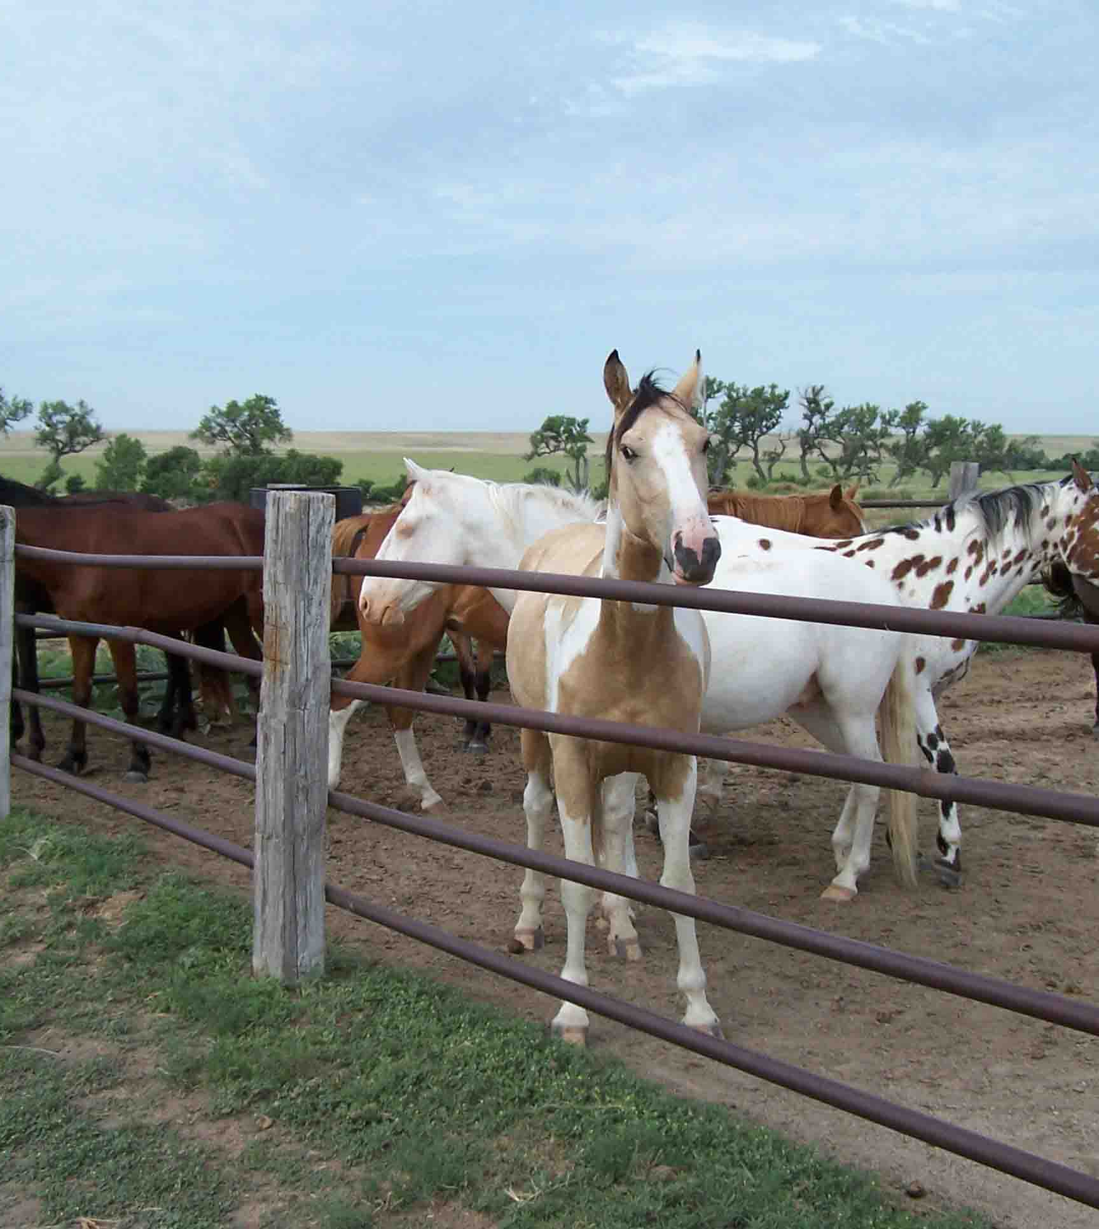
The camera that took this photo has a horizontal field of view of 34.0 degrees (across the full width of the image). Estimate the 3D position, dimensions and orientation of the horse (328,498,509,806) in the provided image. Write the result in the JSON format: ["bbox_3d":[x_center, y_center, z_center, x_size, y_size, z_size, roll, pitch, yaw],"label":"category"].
[{"bbox_3d":[0.199,0.161,9.016,2.400,1.550,0.580,0,6,-5],"label":"horse"}]

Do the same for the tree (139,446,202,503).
[{"bbox_3d":[-13.027,-4.801,61.902,2.150,1.977,2.000,1,6,0],"label":"tree"}]

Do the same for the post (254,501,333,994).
[{"bbox_3d":[-0.854,0.418,6.018,0.190,1.652,0.230,-3,7,-37],"label":"post"}]

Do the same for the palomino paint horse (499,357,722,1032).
[{"bbox_3d":[0.211,0.229,5.566,0.580,1.980,1.750,-1,6,-12],"label":"palomino paint horse"}]

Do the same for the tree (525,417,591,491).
[{"bbox_3d":[0.425,-6.798,75.843,2.900,3.172,2.700,1,6,0],"label":"tree"}]

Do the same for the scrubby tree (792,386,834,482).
[{"bbox_3d":[12.961,-8.801,87.770,2.100,4.662,2.000,1,6,0],"label":"scrubby tree"}]

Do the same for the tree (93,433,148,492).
[{"bbox_3d":[-15.507,-5.401,64.889,1.950,2.256,1.850,1,6,0],"label":"tree"}]

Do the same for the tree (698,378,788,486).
[{"bbox_3d":[7.763,-7.302,72.000,3.766,4.304,3.390,0,6,0],"label":"tree"}]

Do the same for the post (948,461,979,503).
[{"bbox_3d":[3.417,-0.414,14.719,0.240,1.648,0.200,1,6,6],"label":"post"}]

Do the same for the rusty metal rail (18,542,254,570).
[{"bbox_3d":[-1.723,-0.236,7.213,0.058,0.075,2.506,-4,5,-35],"label":"rusty metal rail"}]

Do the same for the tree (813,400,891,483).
[{"bbox_3d":[12.429,-7.031,74.000,3.107,3.371,2.796,0,6,0],"label":"tree"}]

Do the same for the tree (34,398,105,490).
[{"bbox_3d":[-17.614,-6.247,66.000,2.583,3.335,2.325,0,6,0],"label":"tree"}]

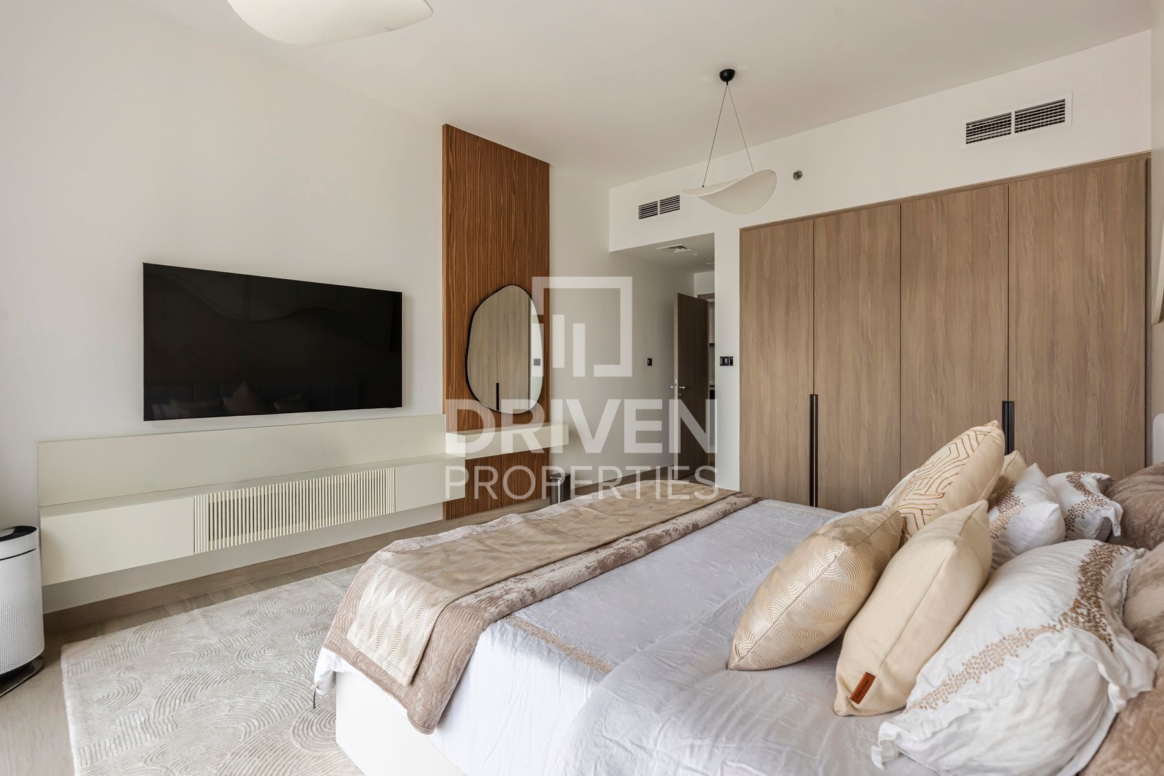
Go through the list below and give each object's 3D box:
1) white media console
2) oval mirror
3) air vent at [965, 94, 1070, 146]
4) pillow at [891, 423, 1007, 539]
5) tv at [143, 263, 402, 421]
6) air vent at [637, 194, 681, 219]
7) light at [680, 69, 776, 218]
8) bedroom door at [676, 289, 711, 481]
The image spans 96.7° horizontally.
[{"bbox_3d":[-1.346,0.519,3.581,0.295,0.606,3.319,1,2,42],"label":"white media console"},{"bbox_3d":[-0.652,-0.334,4.495,0.030,1.135,0.844,1,2,42],"label":"oval mirror"},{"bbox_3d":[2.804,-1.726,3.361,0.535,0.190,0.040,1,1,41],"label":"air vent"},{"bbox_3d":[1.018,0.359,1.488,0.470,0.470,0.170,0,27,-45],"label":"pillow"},{"bbox_3d":[-1.822,-0.258,3.256,0.050,0.830,1.438,1,1,44],"label":"tv"},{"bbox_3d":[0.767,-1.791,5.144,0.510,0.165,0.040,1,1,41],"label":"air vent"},{"bbox_3d":[0.964,-1.623,3.397,0.610,0.900,0.540,-1,1,-30],"label":"light"},{"bbox_3d":[1.349,-0.029,6.307,0.048,2.145,0.860,1,1,37],"label":"bedroom door"}]

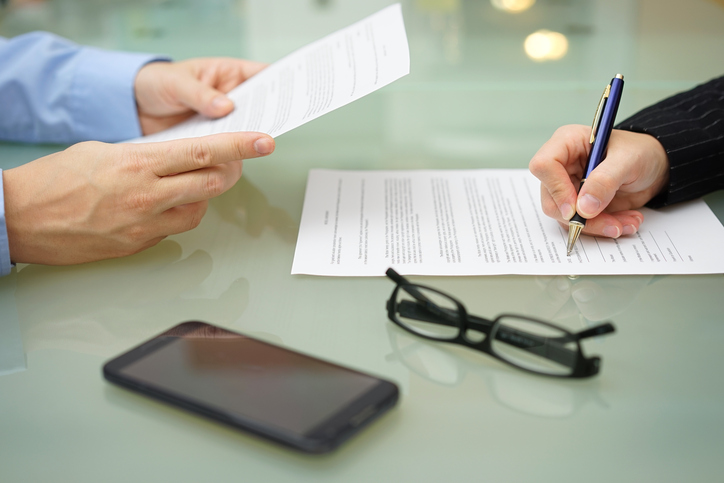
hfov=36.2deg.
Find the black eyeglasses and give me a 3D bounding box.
[{"bbox_3d":[0.072,0.043,0.601,0.137,0.032,0.036,13,26,31],"label":"black eyeglasses"}]

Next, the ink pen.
[{"bbox_3d":[0.155,-0.053,0.741,0.013,0.135,0.011,17,-14,4],"label":"ink pen"}]

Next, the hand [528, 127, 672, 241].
[{"bbox_3d":[0.173,-0.047,0.775,0.108,0.067,0.083,-13,25,-29],"label":"hand"}]

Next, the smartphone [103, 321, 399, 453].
[{"bbox_3d":[-0.057,0.072,0.563,0.140,0.009,0.069,13,26,30],"label":"smartphone"}]

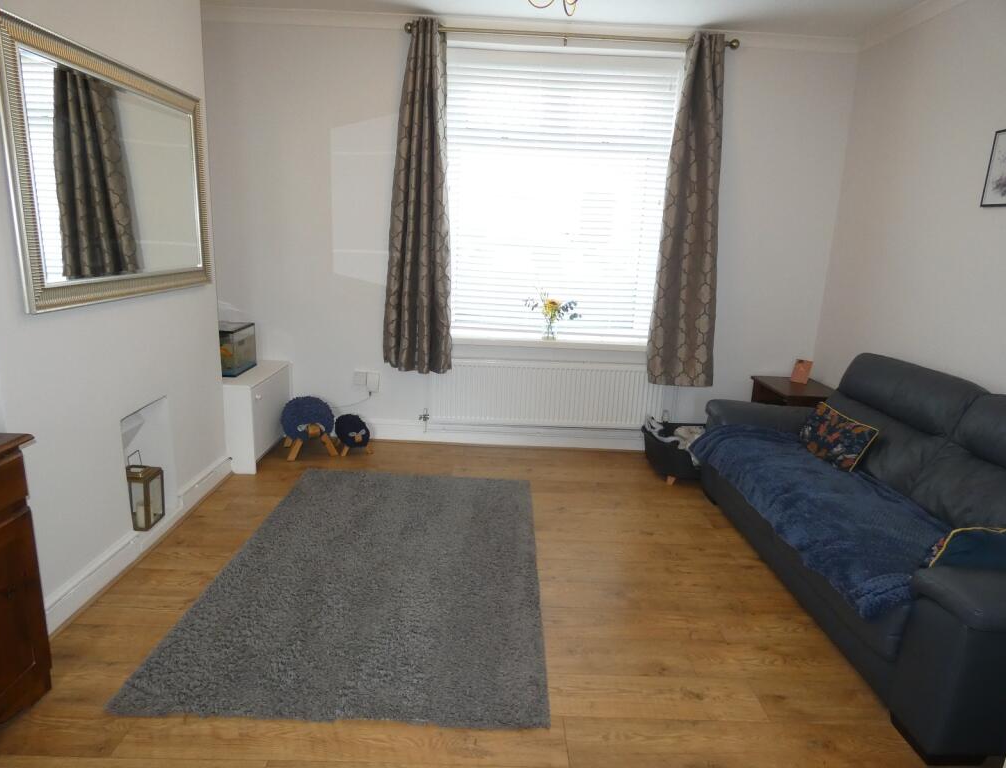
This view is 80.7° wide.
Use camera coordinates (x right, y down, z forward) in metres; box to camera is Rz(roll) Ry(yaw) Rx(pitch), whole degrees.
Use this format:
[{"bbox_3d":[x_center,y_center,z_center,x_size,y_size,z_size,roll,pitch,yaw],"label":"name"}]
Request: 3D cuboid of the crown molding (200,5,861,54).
[{"bbox_3d":[0.127,-2.223,3.684,4.266,0.078,0.074,3,15,0],"label":"crown molding"}]

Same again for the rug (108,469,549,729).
[{"bbox_3d":[-0.547,0.820,2.821,1.409,0.030,1.902,3,15,0],"label":"rug"}]

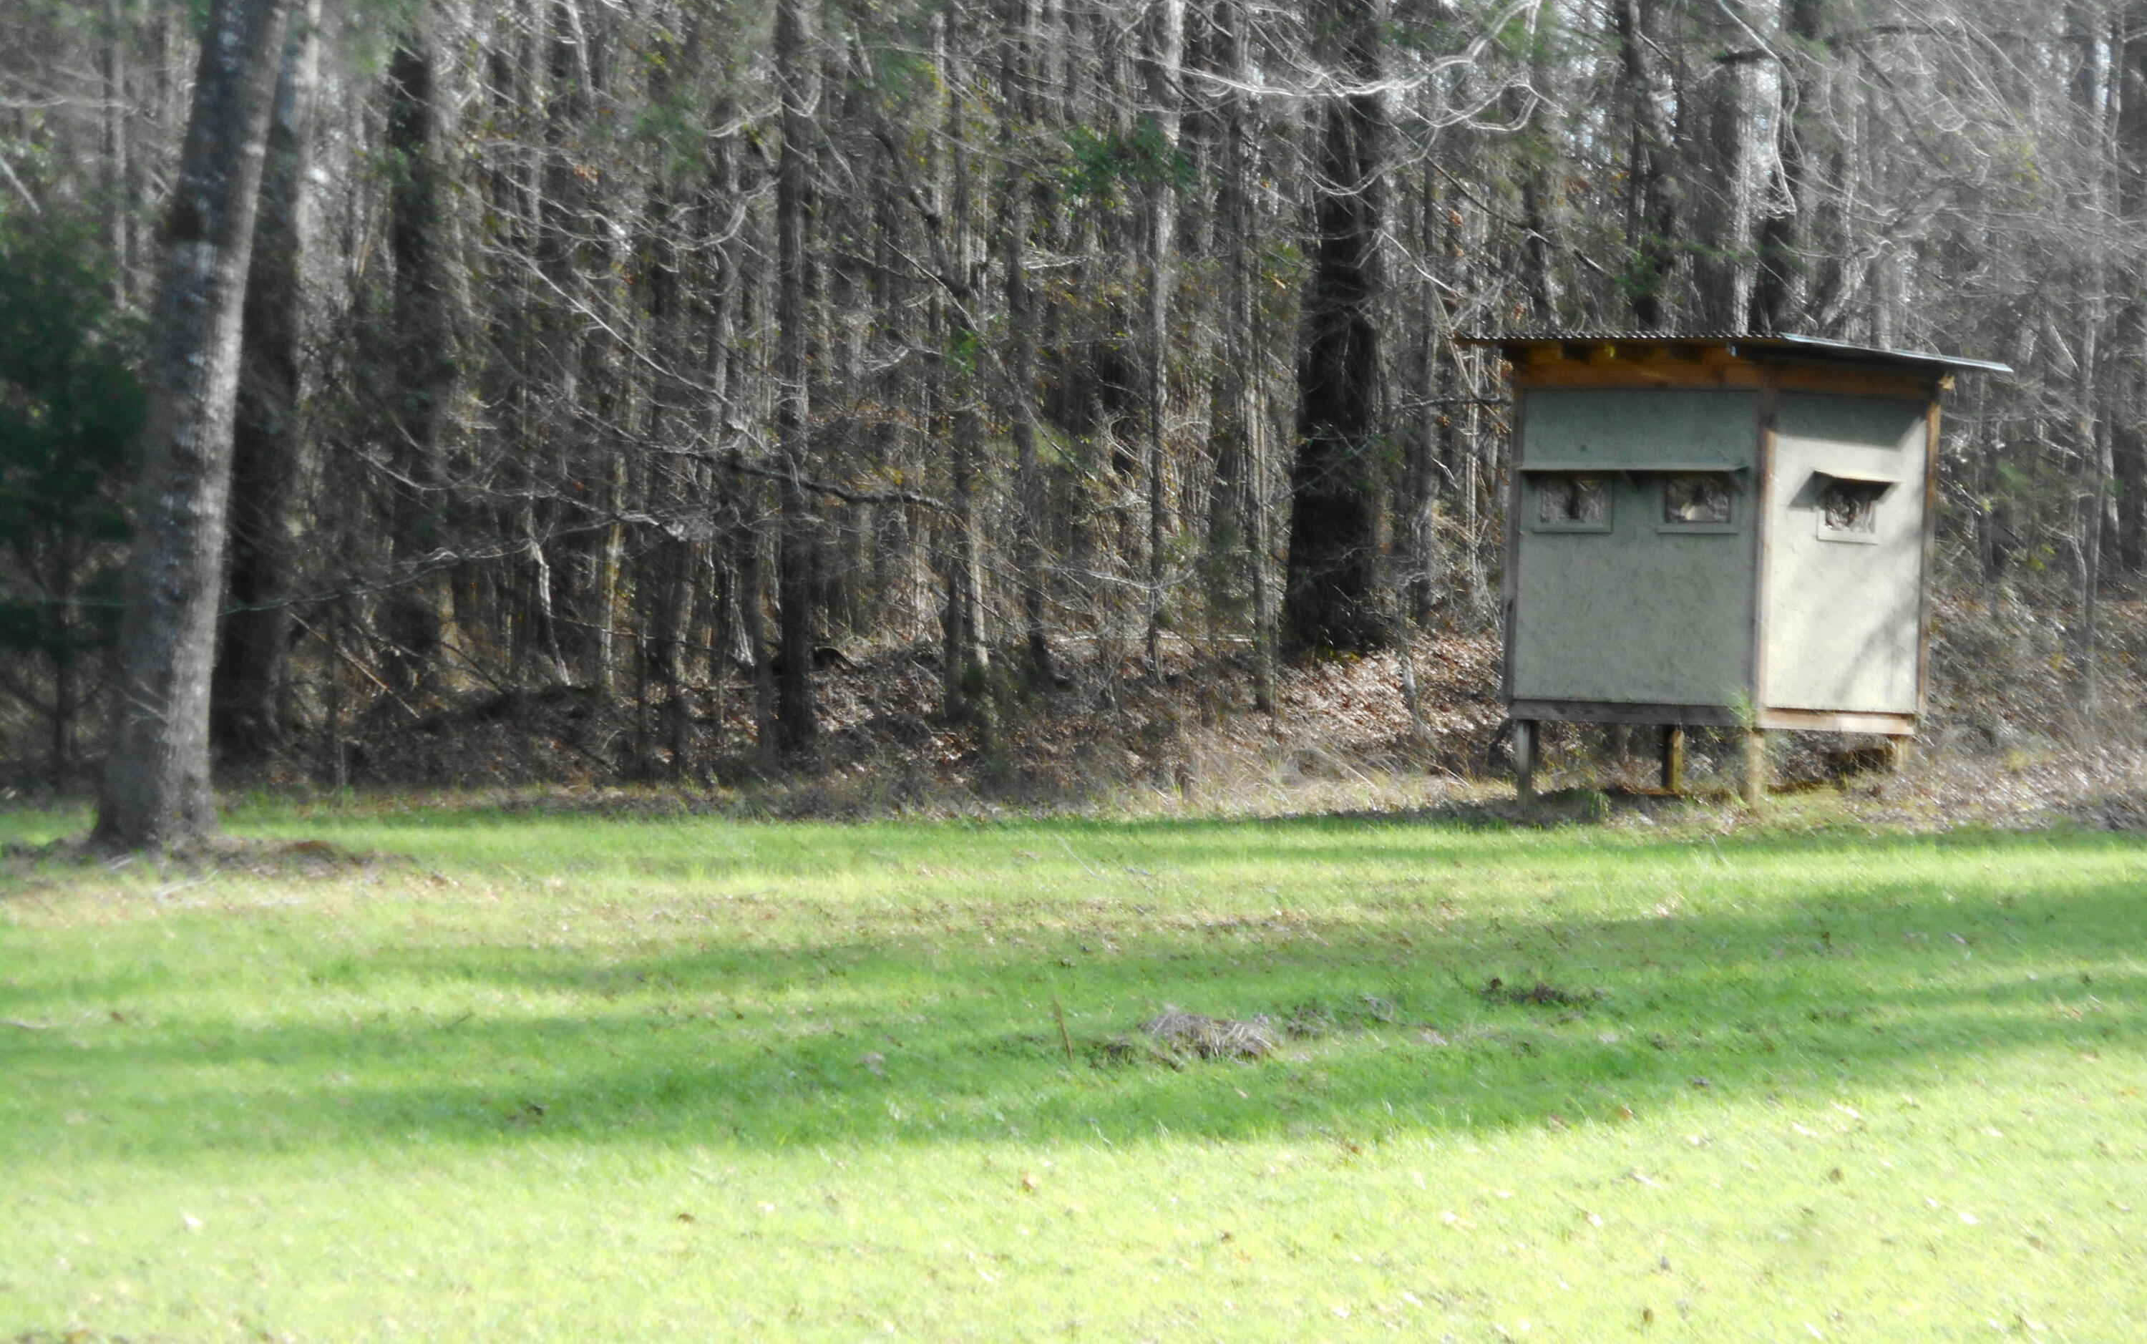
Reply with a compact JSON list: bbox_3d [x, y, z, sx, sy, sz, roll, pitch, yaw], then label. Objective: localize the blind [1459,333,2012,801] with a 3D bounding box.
[{"bbox_3d":[4.021,-0.634,58.000,2.361,2.816,2.516,2,1,38],"label":"blind"}]

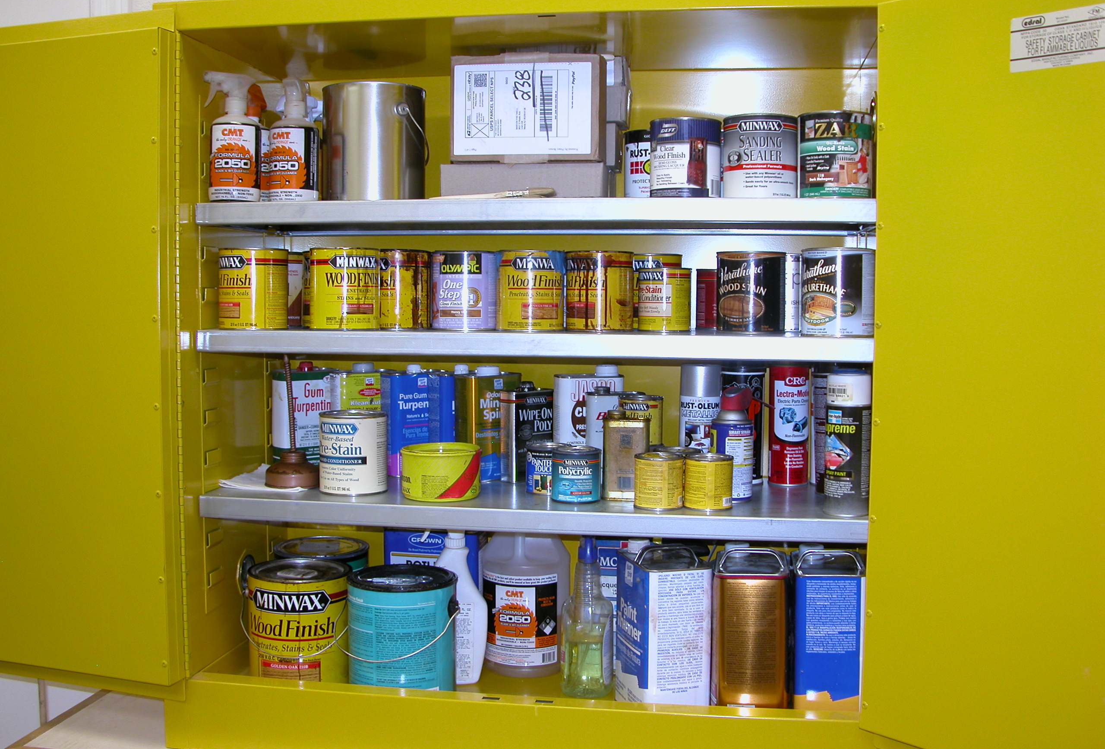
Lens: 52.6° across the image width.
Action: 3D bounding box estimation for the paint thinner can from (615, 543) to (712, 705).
[{"bbox_3d":[0.169,0.390,1.730,0.105,0.268,0.167,-1,4,-13],"label":"paint thinner can"}]

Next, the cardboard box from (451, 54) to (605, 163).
[{"bbox_3d":[-0.035,-0.415,1.778,0.234,0.163,0.100,1,4,9],"label":"cardboard box"}]

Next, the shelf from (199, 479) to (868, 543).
[{"bbox_3d":[-0.018,0.204,1.839,1.020,0.035,0.345,1,4,9],"label":"shelf"}]

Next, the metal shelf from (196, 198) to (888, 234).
[{"bbox_3d":[-0.020,-0.245,1.771,1.000,0.032,0.340,1,4,9],"label":"metal shelf"}]

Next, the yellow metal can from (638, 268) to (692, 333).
[{"bbox_3d":[0.178,-0.116,1.769,0.086,0.099,0.086,1,4,9],"label":"yellow metal can"}]

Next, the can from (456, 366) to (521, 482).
[{"bbox_3d":[-0.112,0.084,1.922,0.106,0.193,0.063,-3,5,-40],"label":"can"}]

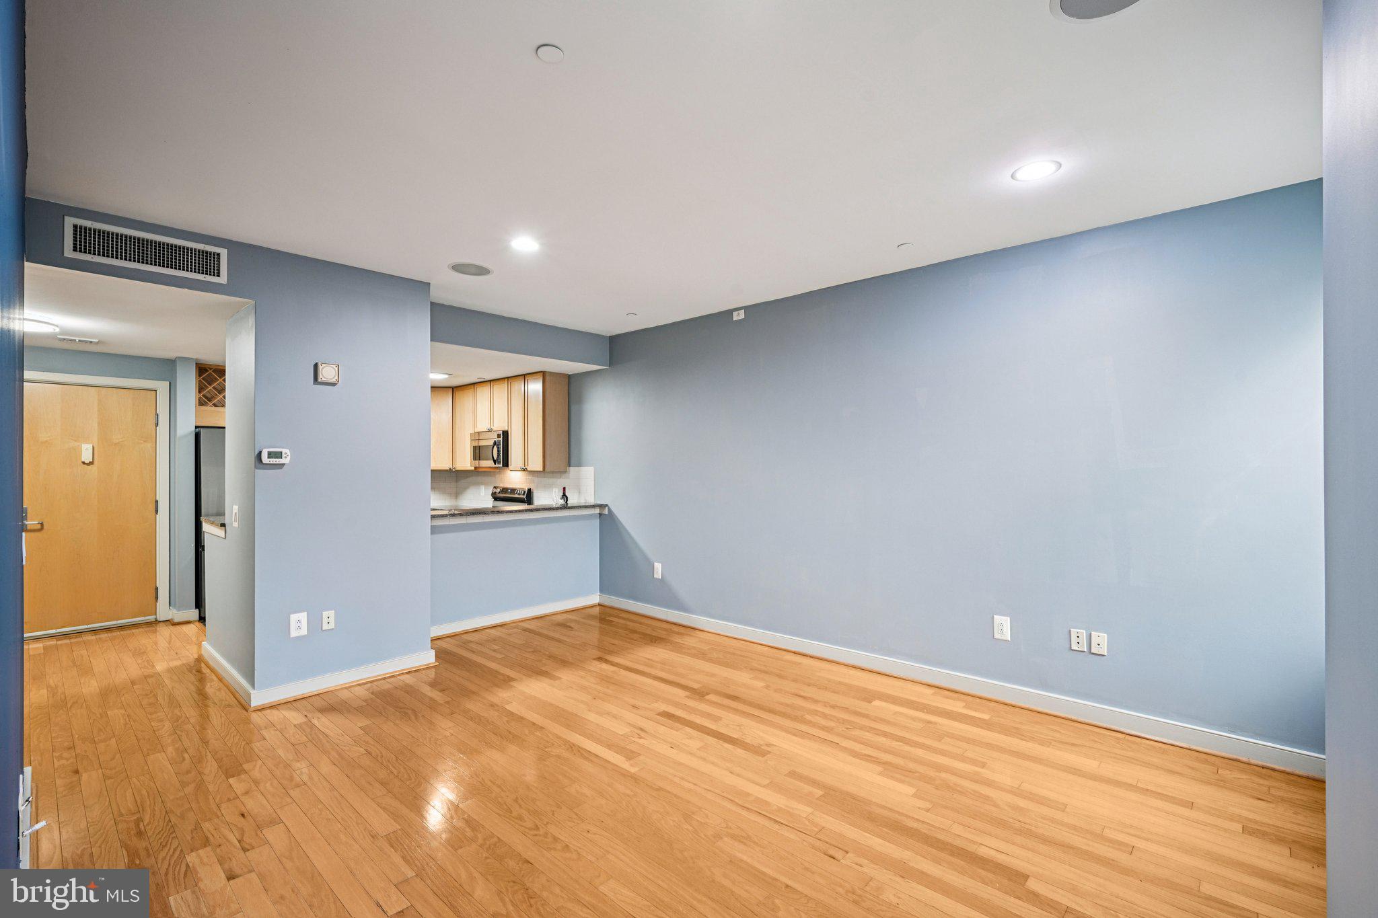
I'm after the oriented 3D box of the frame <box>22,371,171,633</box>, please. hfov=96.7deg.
[{"bbox_3d":[-5.242,0.427,5.326,0.060,2.120,0.914,0,0,43],"label":"frame"}]

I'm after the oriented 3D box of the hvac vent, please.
[{"bbox_3d":[-2.888,-1.112,3.294,0.030,0.203,0.660,0,0,43],"label":"hvac vent"}]

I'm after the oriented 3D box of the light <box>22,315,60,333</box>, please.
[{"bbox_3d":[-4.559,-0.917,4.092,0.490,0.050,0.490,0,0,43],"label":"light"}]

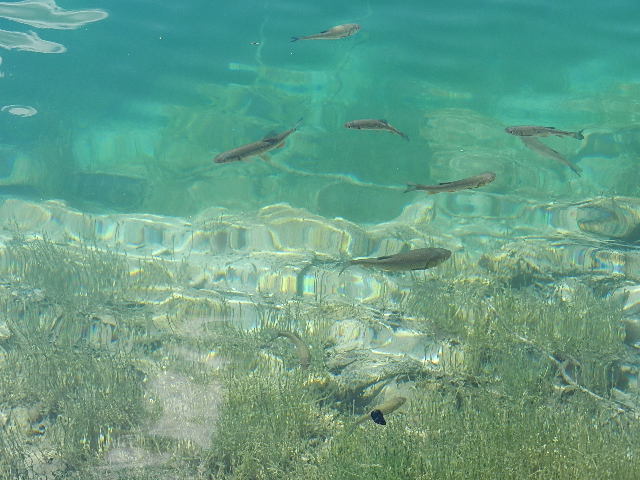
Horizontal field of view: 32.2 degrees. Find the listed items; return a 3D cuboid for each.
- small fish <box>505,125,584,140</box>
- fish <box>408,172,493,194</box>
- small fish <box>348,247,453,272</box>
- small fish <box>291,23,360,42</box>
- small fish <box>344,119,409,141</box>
[{"bbox_3d":[0.713,-0.341,3.527,0.245,0.050,0.035,4,32,6],"label":"small fish"},{"bbox_3d":[0.384,-0.167,3.249,0.285,0.050,0.042,-9,33,-13],"label":"fish"},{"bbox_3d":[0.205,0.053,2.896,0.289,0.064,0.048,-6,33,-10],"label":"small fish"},{"bbox_3d":[0.024,-0.787,4.241,0.299,0.052,0.045,-14,35,-21],"label":"small fish"},{"bbox_3d":[0.181,-0.344,3.532,0.212,0.045,0.045,12,34,18],"label":"small fish"}]

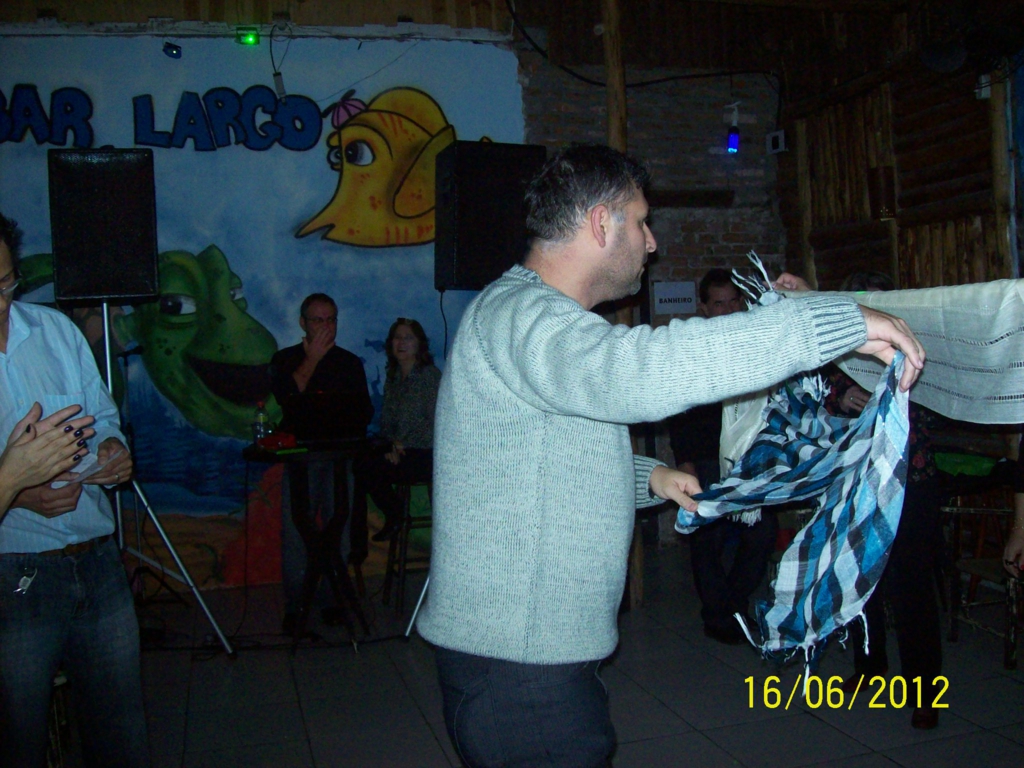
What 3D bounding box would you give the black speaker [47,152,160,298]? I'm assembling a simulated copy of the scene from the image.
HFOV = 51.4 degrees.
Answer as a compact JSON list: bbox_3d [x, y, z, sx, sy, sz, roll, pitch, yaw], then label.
[{"bbox_3d":[-1.961,-0.746,5.140,0.455,0.690,0.370,-3,1,-17],"label":"black speaker"}]

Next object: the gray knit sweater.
[{"bbox_3d":[0.180,0.115,1.720,0.660,0.630,0.540,-3,2,-9],"label":"gray knit sweater"}]

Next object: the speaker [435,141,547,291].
[{"bbox_3d":[-0.114,-0.828,5.350,0.455,0.690,0.380,0,2,-18],"label":"speaker"}]

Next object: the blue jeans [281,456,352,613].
[{"bbox_3d":[-1.025,0.712,5.526,0.380,0.940,0.320,-3,2,-9],"label":"blue jeans"}]

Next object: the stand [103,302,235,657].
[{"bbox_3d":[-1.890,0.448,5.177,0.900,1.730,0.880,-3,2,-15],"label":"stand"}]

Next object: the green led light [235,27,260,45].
[{"bbox_3d":[-1.595,-2.098,6.420,0.130,0.100,0.110,-4,2,-19],"label":"green led light"}]

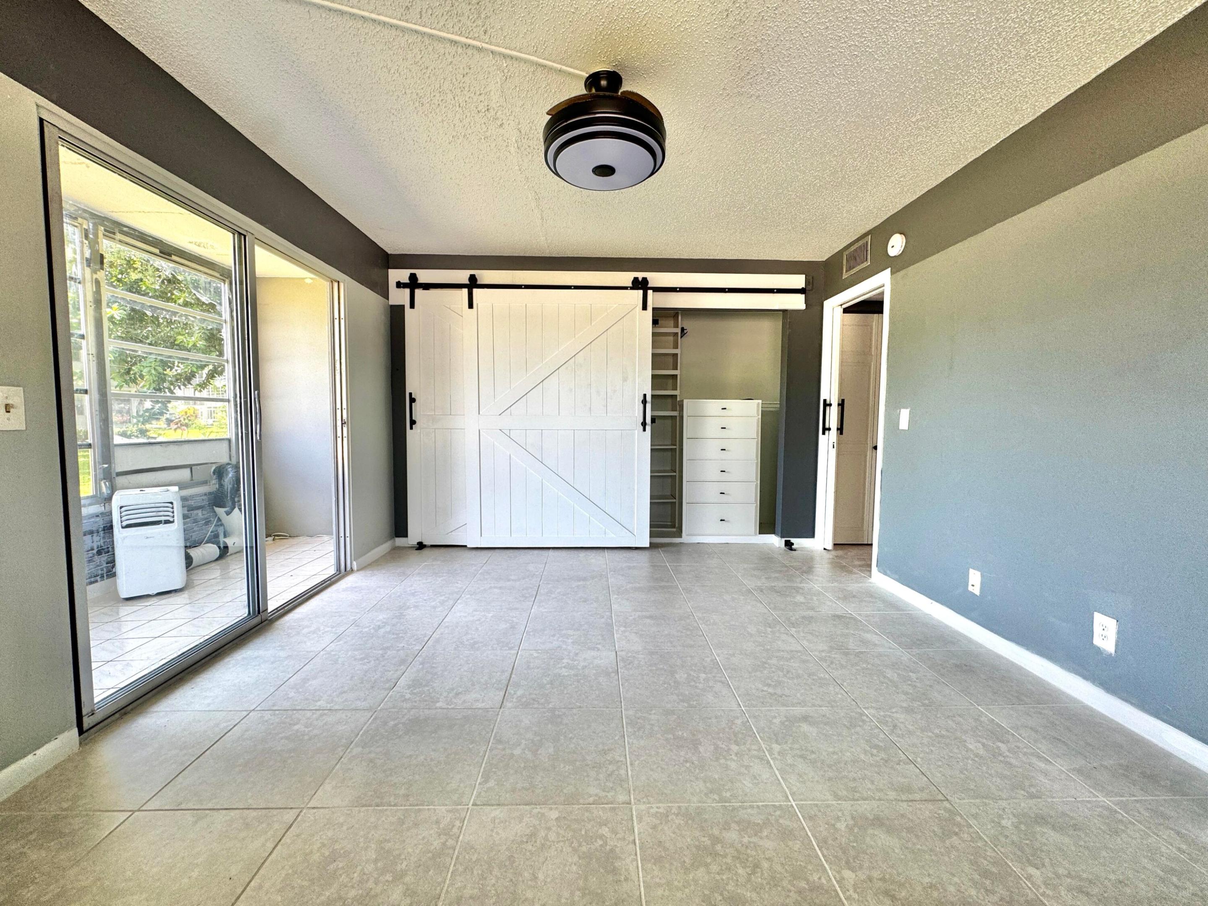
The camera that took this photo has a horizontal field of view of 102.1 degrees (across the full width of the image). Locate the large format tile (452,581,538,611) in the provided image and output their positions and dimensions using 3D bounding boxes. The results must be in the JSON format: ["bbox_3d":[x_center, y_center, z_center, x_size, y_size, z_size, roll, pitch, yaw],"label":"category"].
[{"bbox_3d":[-0.647,0.890,2.997,0.455,0.015,0.460,0,4,-1],"label":"large format tile"}]

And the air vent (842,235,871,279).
[{"bbox_3d":[1.895,-1.470,3.689,0.020,0.203,0.365,0,4,-1],"label":"air vent"}]

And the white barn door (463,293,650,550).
[{"bbox_3d":[-0.367,-0.257,3.979,1.501,2.075,0.040,0,4,-1],"label":"white barn door"}]

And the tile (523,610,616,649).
[{"bbox_3d":[-0.173,0.917,2.519,0.454,0.010,0.454,0,4,-1],"label":"tile"}]

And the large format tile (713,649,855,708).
[{"bbox_3d":[0.753,0.966,2.102,0.455,0.015,0.460,0,4,-1],"label":"large format tile"}]

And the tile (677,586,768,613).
[{"bbox_3d":[0.727,0.896,3.001,0.455,0.010,0.455,0,4,-1],"label":"tile"}]

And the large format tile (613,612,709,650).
[{"bbox_3d":[0.282,0.925,2.534,0.455,0.010,0.455,0,4,-1],"label":"large format tile"}]

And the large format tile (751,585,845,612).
[{"bbox_3d":[1.187,0.895,3.008,0.454,0.010,0.454,0,4,-1],"label":"large format tile"}]

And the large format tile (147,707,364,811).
[{"bbox_3d":[-1.071,0.982,1.590,0.455,0.015,0.460,0,4,-1],"label":"large format tile"}]

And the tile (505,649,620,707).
[{"bbox_3d":[-0.164,0.953,2.066,0.455,0.010,0.455,0,4,-1],"label":"tile"}]

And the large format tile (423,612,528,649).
[{"bbox_3d":[-0.632,0.917,2.510,0.455,0.010,0.455,0,4,-1],"label":"large format tile"}]

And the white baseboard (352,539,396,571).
[{"bbox_3d":[-1.750,0.767,3.749,0.015,0.080,0.658,0,4,-1],"label":"white baseboard"}]

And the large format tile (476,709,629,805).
[{"bbox_3d":[-0.151,0.984,1.608,0.454,0.010,0.454,0,4,-1],"label":"large format tile"}]

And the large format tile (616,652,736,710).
[{"bbox_3d":[0.294,0.962,2.091,0.455,0.015,0.460,0,4,-1],"label":"large format tile"}]

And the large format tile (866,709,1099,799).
[{"bbox_3d":[1.223,1.001,1.649,0.455,0.015,0.460,0,4,-1],"label":"large format tile"}]

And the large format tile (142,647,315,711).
[{"bbox_3d":[-1.526,0.940,2.030,0.440,0.010,0.454,0,4,-1],"label":"large format tile"}]

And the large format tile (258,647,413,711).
[{"bbox_3d":[-1.083,0.950,2.055,0.455,0.015,0.460,0,4,-1],"label":"large format tile"}]

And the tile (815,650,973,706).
[{"bbox_3d":[1.208,0.962,2.097,0.454,0.010,0.454,0,4,-1],"label":"tile"}]

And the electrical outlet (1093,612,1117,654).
[{"bbox_3d":[1.879,0.676,1.833,0.010,0.122,0.077,0,4,-1],"label":"electrical outlet"}]

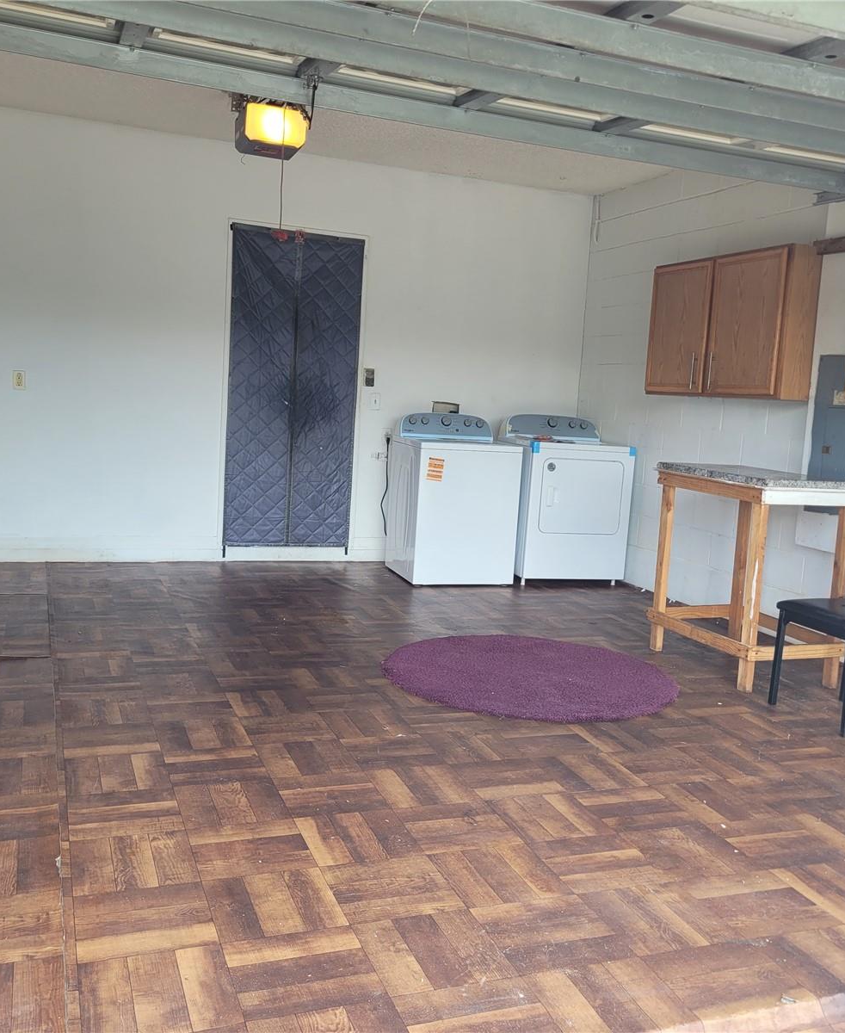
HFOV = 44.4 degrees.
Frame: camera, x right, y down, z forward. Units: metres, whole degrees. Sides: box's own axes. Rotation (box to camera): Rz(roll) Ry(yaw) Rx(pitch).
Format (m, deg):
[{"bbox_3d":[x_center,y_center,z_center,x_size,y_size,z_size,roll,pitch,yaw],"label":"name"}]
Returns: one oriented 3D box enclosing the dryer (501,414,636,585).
[{"bbox_3d":[0.953,-0.134,7.201,0.735,1.115,0.710,1,7,-16],"label":"dryer"}]

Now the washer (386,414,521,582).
[{"bbox_3d":[0.203,-0.134,6.944,0.690,1.090,0.690,1,7,-17],"label":"washer"}]

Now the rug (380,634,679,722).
[{"bbox_3d":[0.479,0.706,4.672,1.320,0.030,1.320,3,7,0],"label":"rug"}]

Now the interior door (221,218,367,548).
[{"bbox_3d":[-0.859,-0.832,6.966,0.900,2.110,0.040,1,7,-20],"label":"interior door"}]

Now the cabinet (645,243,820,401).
[{"bbox_3d":[1.735,-1.043,5.762,0.320,0.765,1.220,1,7,-20],"label":"cabinet"}]

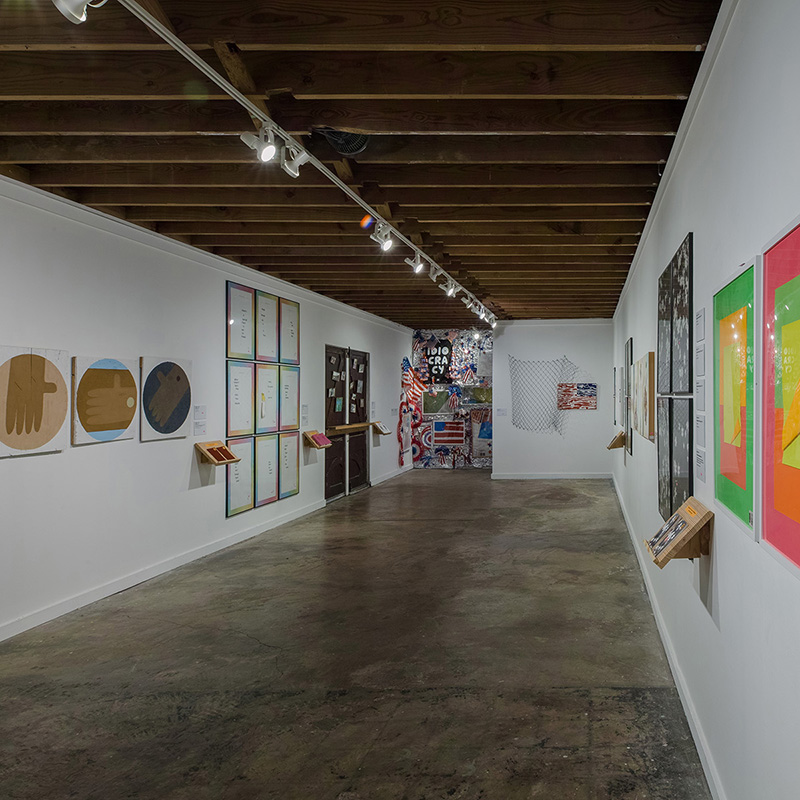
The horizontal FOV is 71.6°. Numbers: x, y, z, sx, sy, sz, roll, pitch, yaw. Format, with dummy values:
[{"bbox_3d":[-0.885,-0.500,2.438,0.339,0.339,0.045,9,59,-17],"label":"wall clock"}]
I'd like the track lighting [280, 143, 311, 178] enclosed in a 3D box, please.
[{"bbox_3d":[-0.544,-1.235,2.860,0.165,0.165,0.115,-19,-6,18],"label":"track lighting"}]

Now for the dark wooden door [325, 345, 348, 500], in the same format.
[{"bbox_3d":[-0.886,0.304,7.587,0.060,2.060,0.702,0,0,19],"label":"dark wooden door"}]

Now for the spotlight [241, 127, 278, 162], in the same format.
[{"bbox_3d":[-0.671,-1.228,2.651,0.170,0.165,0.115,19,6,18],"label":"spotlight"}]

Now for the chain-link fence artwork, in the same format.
[{"bbox_3d":[2.622,-0.086,9.568,1.483,1.397,0.080,0,0,0],"label":"chain-link fence artwork"}]

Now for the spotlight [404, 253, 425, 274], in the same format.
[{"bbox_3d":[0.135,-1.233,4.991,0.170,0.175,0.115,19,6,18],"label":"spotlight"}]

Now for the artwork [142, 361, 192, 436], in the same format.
[{"bbox_3d":[-1.877,-0.016,4.472,0.030,0.580,0.537,0,0,19],"label":"artwork"}]

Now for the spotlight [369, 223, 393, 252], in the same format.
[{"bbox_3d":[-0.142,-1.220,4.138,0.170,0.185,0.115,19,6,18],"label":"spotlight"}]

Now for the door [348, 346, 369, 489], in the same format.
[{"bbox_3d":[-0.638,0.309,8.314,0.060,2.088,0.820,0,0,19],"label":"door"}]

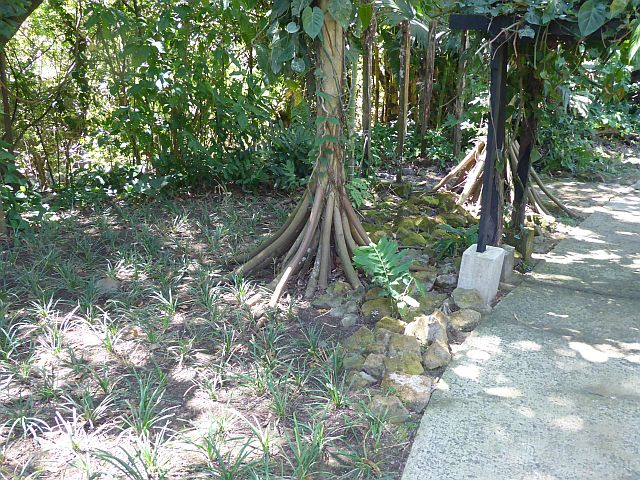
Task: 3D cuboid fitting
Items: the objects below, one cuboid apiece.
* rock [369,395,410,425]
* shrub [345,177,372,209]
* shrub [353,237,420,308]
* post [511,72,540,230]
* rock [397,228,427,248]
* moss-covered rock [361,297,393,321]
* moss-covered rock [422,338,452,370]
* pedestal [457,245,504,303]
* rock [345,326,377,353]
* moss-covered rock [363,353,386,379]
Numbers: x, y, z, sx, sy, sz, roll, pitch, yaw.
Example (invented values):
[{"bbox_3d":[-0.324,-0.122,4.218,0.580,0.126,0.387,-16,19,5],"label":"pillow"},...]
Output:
[{"bbox_3d":[0.335,0.833,3.111,0.196,0.093,0.144,0,16,0],"label":"rock"},{"bbox_3d":[0.418,-0.516,6.827,0.295,0.330,0.280,0,15,0],"label":"shrub"},{"bbox_3d":[0.469,0.212,4.455,0.443,0.412,0.340,0,16,0],"label":"shrub"},{"bbox_3d":[1.733,-0.762,5.289,0.110,1.409,0.110,0,15,0],"label":"post"},{"bbox_3d":[0.815,-0.013,5.597,0.259,0.150,0.220,0,15,0],"label":"rock"},{"bbox_3d":[0.402,0.464,4.345,0.237,0.113,0.185,0,16,0],"label":"moss-covered rock"},{"bbox_3d":[0.660,0.643,3.532,0.164,0.145,0.160,0,15,0],"label":"moss-covered rock"},{"bbox_3d":[1.214,0.247,4.733,0.242,0.361,0.242,10,19,31],"label":"pedestal"},{"bbox_3d":[0.252,0.604,3.839,0.191,0.124,0.175,0,16,0],"label":"rock"},{"bbox_3d":[0.298,0.686,3.435,0.127,0.120,0.130,0,15,0],"label":"moss-covered rock"}]

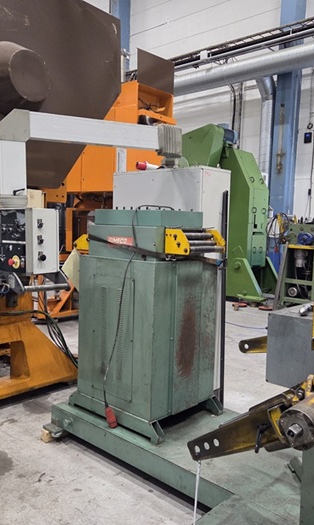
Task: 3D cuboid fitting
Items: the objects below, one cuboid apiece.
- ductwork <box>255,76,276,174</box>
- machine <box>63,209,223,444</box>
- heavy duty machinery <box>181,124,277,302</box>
[{"bbox_3d":[2.532,-3.173,10.854,0.380,2.220,0.270,-4,8,-44],"label":"ductwork"},{"bbox_3d":[-0.080,0.354,3.429,0.970,1.470,0.680,7,8,42],"label":"machine"},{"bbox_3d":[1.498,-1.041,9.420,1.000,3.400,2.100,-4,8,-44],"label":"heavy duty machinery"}]

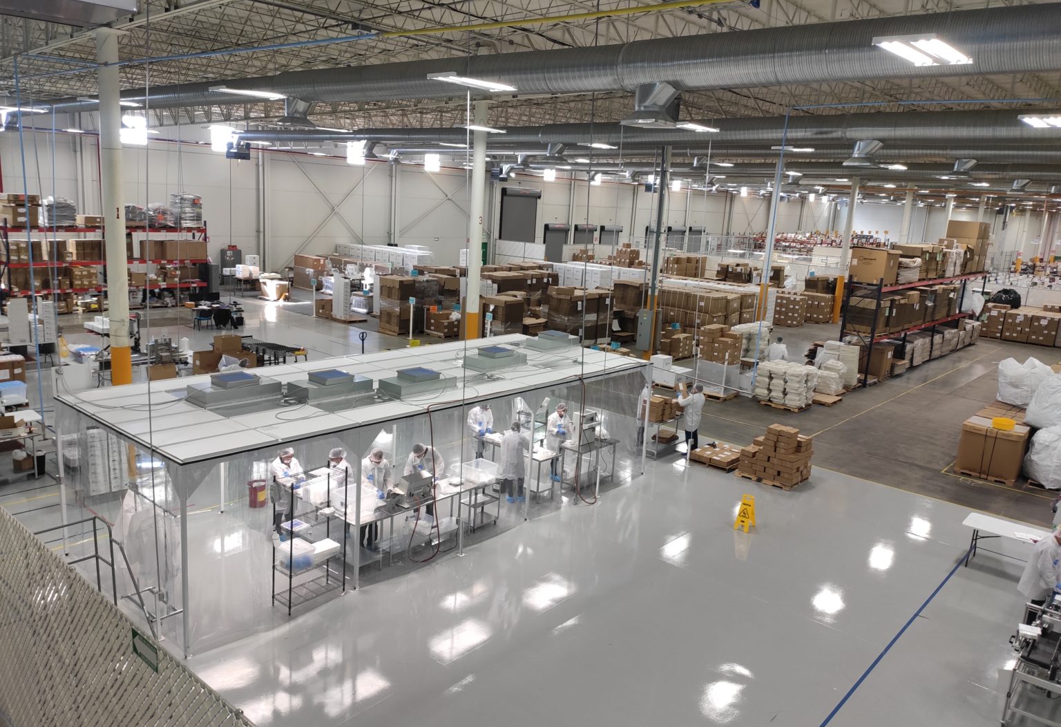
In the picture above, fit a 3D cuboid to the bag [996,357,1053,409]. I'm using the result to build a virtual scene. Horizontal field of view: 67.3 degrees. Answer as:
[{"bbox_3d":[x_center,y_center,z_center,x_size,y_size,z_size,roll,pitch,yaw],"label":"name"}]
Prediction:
[{"bbox_3d":[12.619,0.480,20.218,1.080,1.040,1.080,13,15,39],"label":"bag"}]

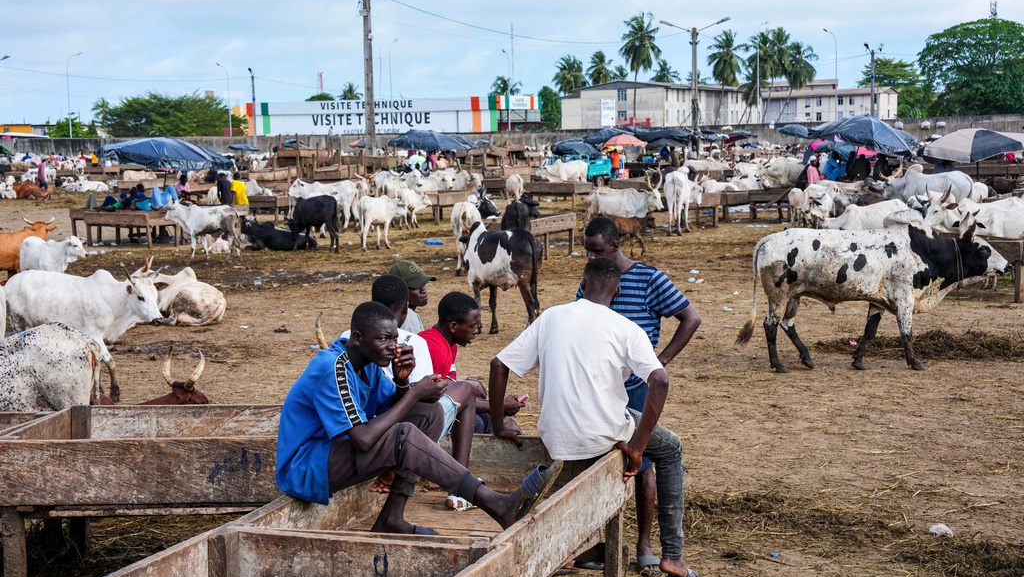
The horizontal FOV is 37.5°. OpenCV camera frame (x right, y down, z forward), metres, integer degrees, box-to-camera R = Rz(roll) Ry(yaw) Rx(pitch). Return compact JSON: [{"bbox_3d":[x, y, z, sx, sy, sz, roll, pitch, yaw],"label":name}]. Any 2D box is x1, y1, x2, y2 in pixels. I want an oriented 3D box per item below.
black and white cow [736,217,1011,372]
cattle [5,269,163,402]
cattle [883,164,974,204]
[{"bbox_3d":[3.192,0.007,13.350,2.360,1.430,0.620,-1,6,4],"label":"black and white cow"},{"bbox_3d":[-3.695,0.338,12.941,1.850,1.120,0.520,3,7,35],"label":"cattle"},{"bbox_3d":[8.785,-1.918,31.800,1.900,1.420,0.600,-2,6,-6],"label":"cattle"}]

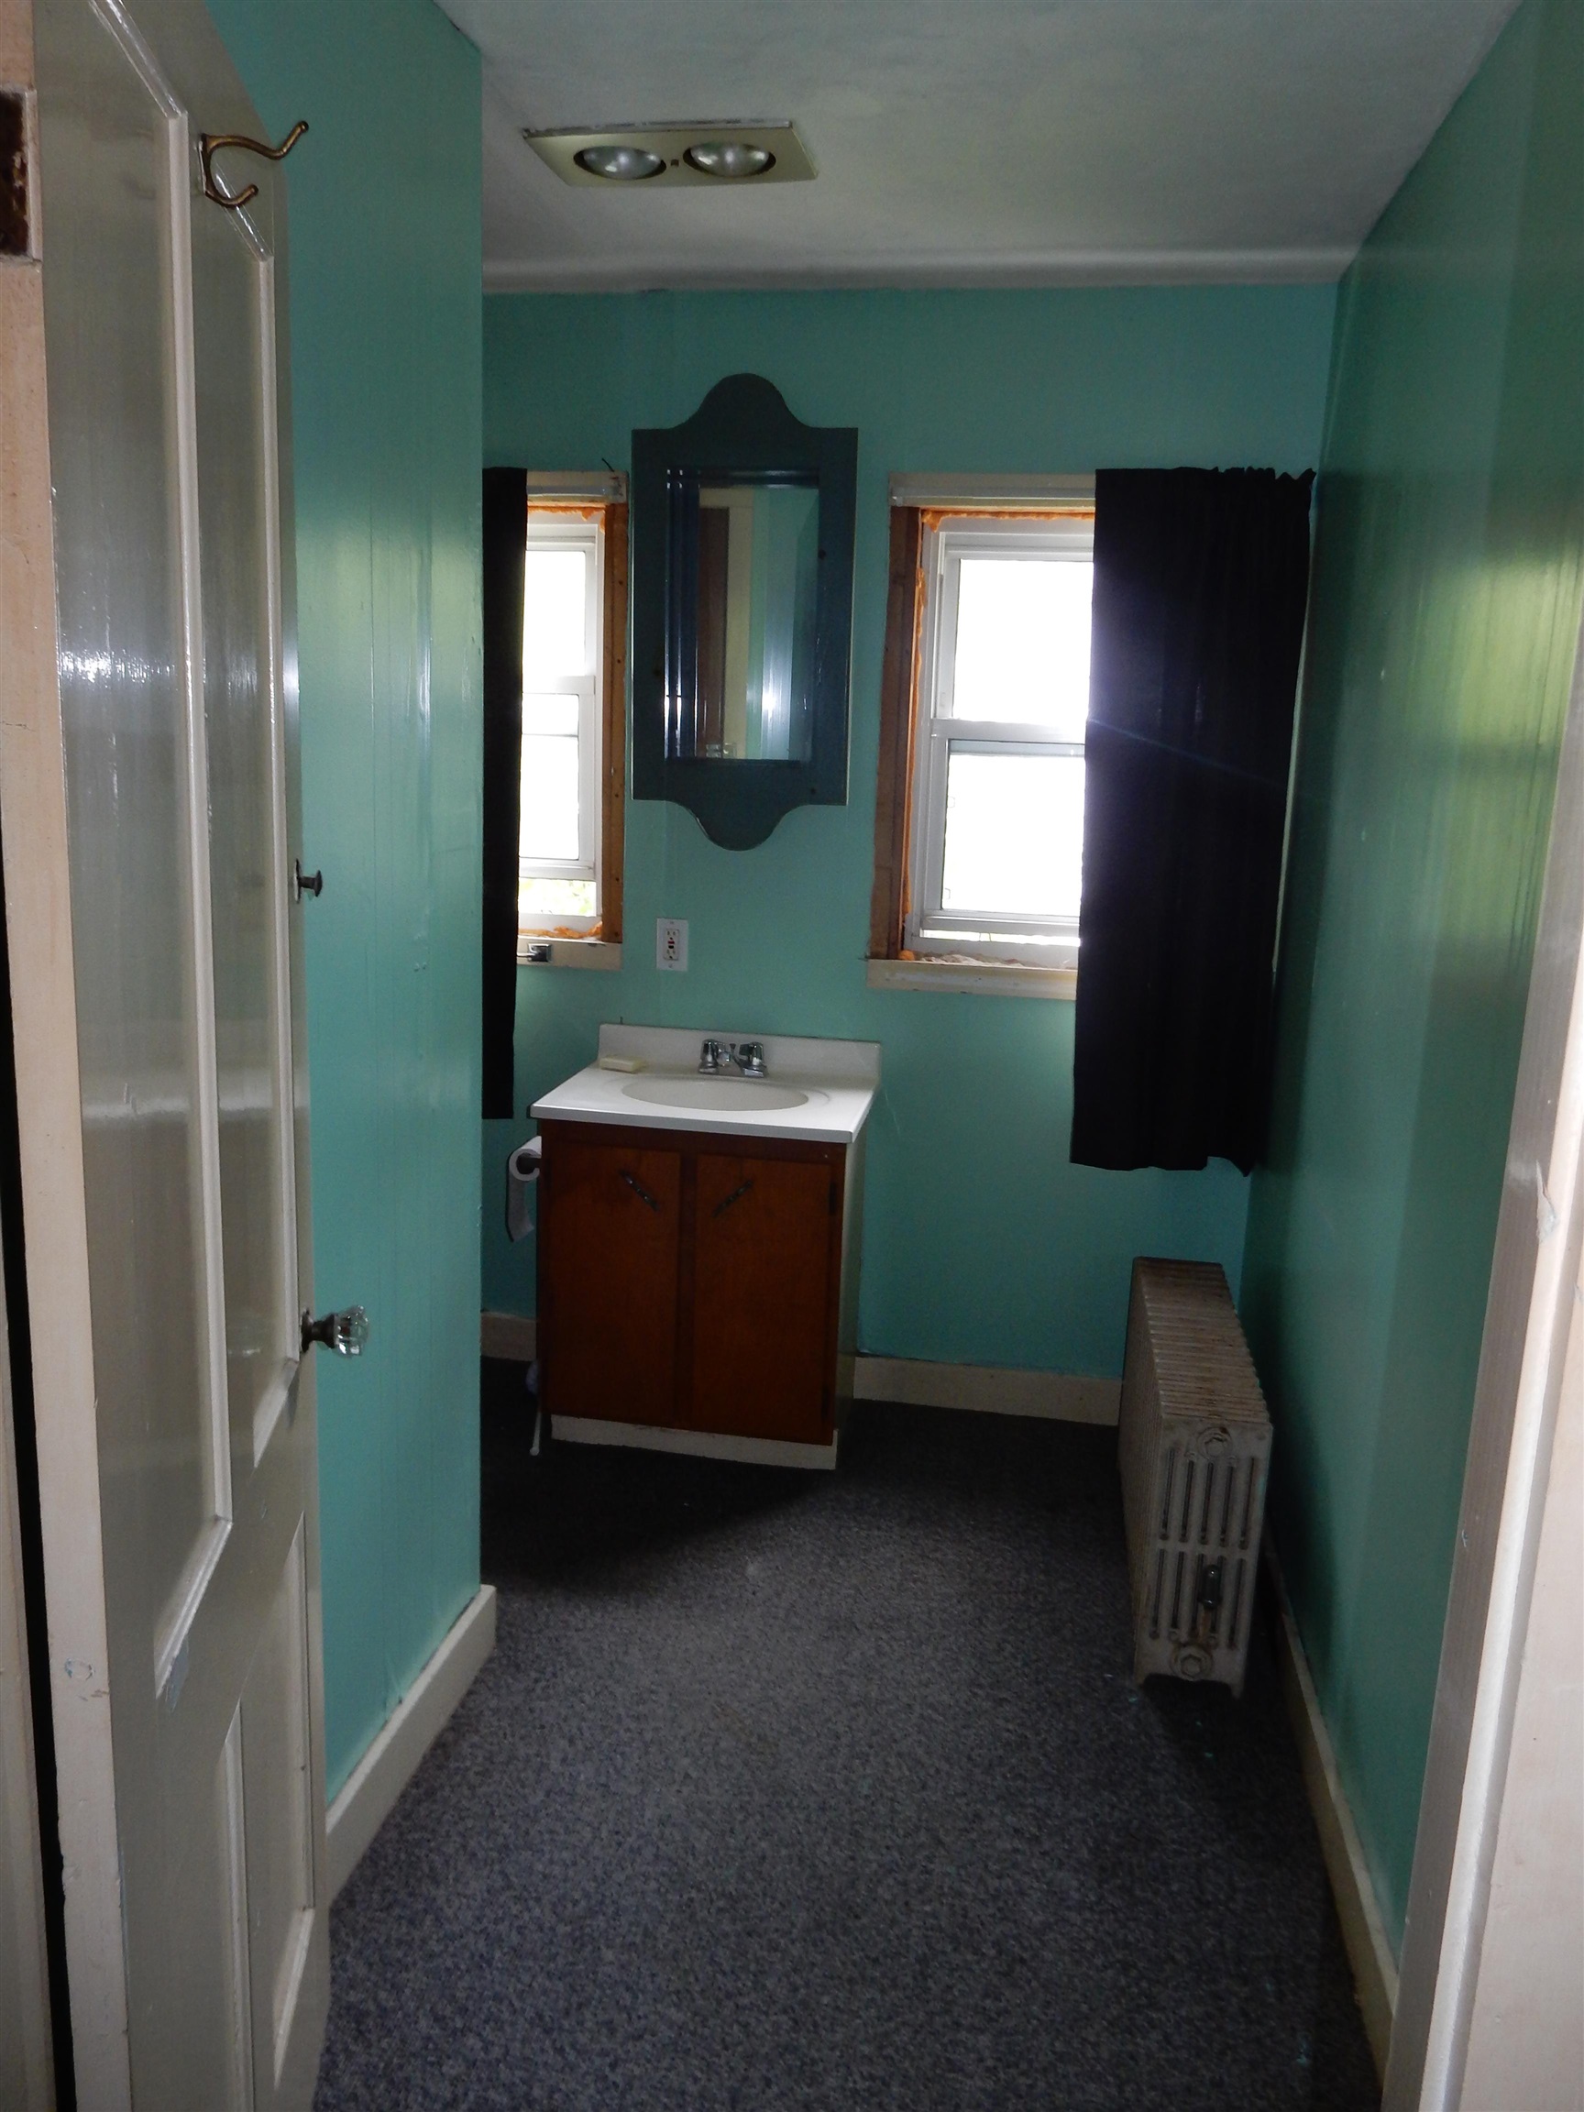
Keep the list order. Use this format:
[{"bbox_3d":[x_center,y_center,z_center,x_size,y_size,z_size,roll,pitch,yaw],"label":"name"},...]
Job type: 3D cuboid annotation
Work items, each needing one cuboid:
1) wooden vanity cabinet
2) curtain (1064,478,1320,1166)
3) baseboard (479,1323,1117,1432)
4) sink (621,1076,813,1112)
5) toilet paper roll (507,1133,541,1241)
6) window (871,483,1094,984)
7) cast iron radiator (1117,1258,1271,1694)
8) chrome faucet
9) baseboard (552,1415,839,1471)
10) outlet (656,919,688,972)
[{"bbox_3d":[-0.171,0.436,3.255,0.614,0.670,0.455,4,10,9],"label":"wooden vanity cabinet"},{"bbox_3d":[0.791,-0.452,3.118,0.415,1.410,0.085,4,10,9],"label":"curtain"},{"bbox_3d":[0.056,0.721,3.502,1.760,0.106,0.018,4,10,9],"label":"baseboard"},{"bbox_3d":[-0.164,0.133,3.201,0.400,0.120,0.290,4,10,9],"label":"sink"},{"bbox_3d":[-0.539,0.274,3.170,0.074,0.205,0.105,4,10,9],"label":"toilet paper roll"},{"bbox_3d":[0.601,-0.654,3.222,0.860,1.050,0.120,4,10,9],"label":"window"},{"bbox_3d":[0.700,0.708,2.739,0.164,0.453,0.810,4,10,9],"label":"cast iron radiator"},{"bbox_3d":[-0.132,0.007,3.308,0.155,0.084,0.110,4,10,9],"label":"chrome faucet"},{"bbox_3d":[-0.203,0.780,3.158,0.603,0.089,0.018,4,10,9],"label":"baseboard"},{"bbox_3d":[-0.266,-0.245,3.396,0.071,0.114,0.010,4,10,9],"label":"outlet"}]

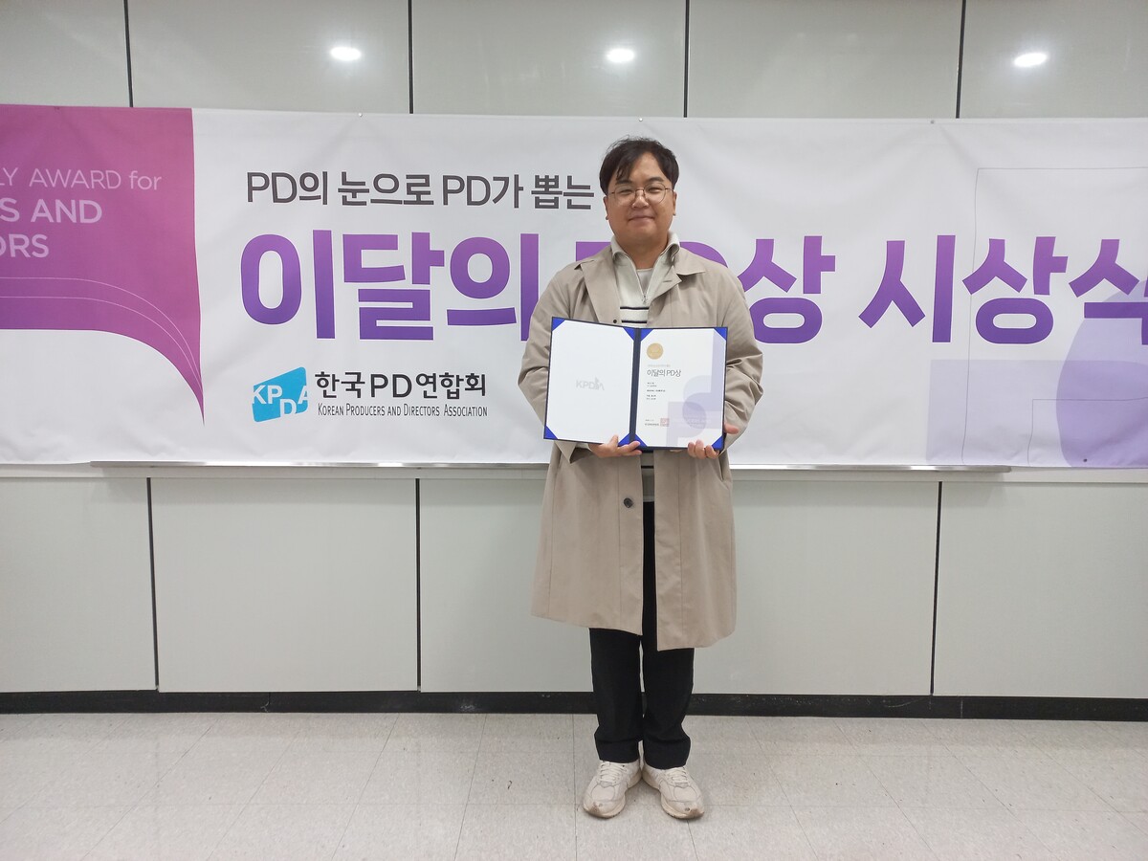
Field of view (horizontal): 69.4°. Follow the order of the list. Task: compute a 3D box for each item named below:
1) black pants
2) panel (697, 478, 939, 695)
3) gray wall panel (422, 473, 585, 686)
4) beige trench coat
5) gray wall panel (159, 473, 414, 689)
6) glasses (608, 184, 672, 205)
[{"bbox_3d":[0.191,0.499,2.291,0.335,0.846,0.250,1,5,2],"label":"black pants"},{"bbox_3d":[0.781,0.534,2.798,0.855,0.731,0.030,0,5,-1],"label":"panel"},{"bbox_3d":[-0.093,0.527,2.789,0.855,0.731,0.030,0,5,-1],"label":"gray wall panel"},{"bbox_3d":[0.179,0.036,2.204,0.653,1.067,0.400,1,5,2],"label":"beige trench coat"},{"bbox_3d":[-0.968,0.519,2.780,0.855,0.731,0.030,0,5,-1],"label":"gray wall panel"},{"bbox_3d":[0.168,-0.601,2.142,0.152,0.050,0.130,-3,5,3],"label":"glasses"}]

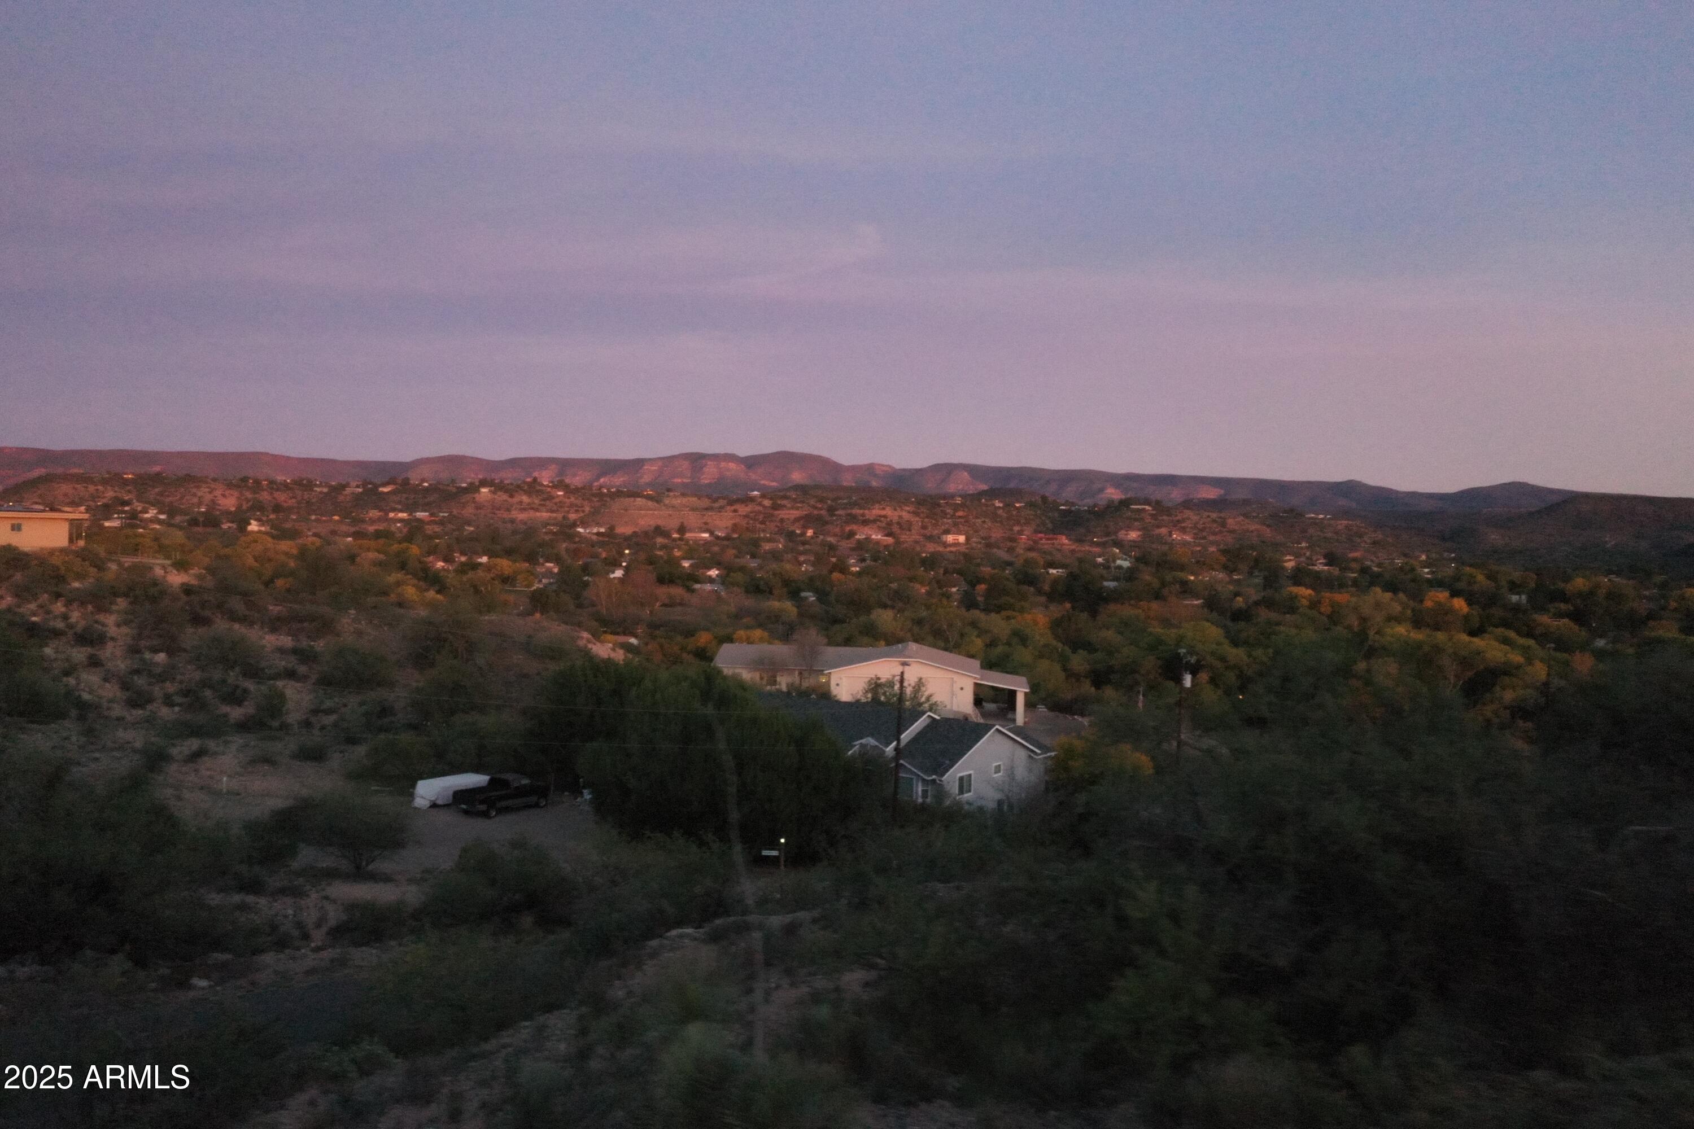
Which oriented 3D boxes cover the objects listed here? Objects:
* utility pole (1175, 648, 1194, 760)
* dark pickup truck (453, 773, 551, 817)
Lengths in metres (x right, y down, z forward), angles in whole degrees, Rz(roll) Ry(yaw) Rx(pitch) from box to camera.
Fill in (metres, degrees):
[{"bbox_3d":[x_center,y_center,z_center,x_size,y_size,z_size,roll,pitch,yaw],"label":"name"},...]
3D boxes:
[{"bbox_3d":[23.009,10.582,90.000,0.900,9.600,0.500,2,2,11],"label":"utility pole"},{"bbox_3d":[-18.290,12.287,70.300,1.970,1.850,5.550,3,2,32],"label":"dark pickup truck"}]

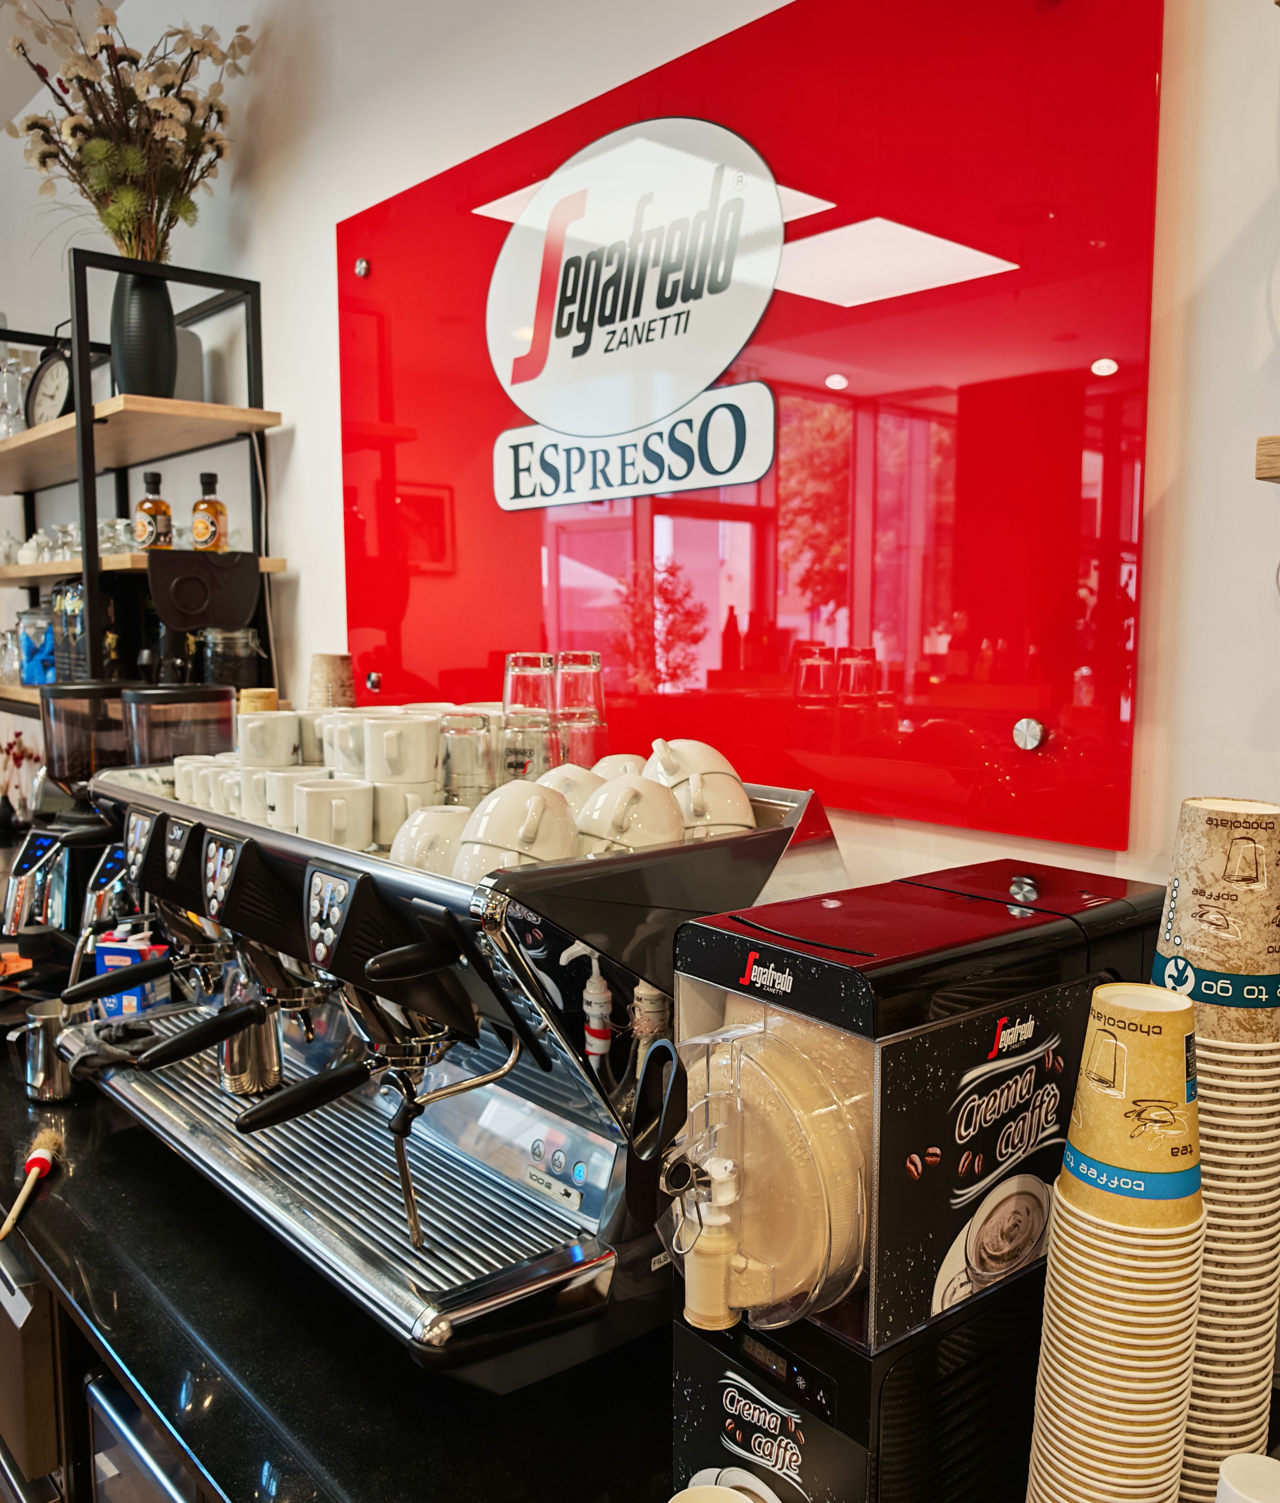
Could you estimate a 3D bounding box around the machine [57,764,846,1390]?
[{"bbox_3d":[-0.316,0.283,1.529,0.616,0.531,1.053,-5,7,-42],"label":"machine"}]

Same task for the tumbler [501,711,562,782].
[{"bbox_3d":[-0.129,-0.005,1.389,0.067,0.087,0.067,0,5,0],"label":"tumbler"}]

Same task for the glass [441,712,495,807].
[{"bbox_3d":[-0.194,0.004,1.337,0.066,0.093,0.066,0,5,0],"label":"glass"}]

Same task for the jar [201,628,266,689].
[{"bbox_3d":[-0.880,-0.196,2.561,0.130,0.142,0.118,0,5,-6],"label":"jar"}]

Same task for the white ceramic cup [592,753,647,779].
[{"bbox_3d":[-0.020,0.038,1.406,0.106,0.067,0.132,0,6,-1],"label":"white ceramic cup"}]

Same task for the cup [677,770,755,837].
[{"bbox_3d":[0.069,0.053,1.297,0.108,0.067,0.134,0,-4,3],"label":"cup"}]

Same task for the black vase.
[{"bbox_3d":[-1.045,-0.868,2.490,0.128,0.305,0.128,-6,8,-42],"label":"black vase"}]

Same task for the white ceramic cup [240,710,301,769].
[{"bbox_3d":[-0.528,-0.016,1.671,0.085,0.072,0.111,0,6,0],"label":"white ceramic cup"}]

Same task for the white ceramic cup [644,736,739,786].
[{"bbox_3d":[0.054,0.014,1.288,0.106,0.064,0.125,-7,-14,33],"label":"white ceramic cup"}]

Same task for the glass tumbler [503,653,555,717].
[{"bbox_3d":[-0.134,-0.075,1.428,0.064,0.087,0.064,-1,6,-5],"label":"glass tumbler"}]

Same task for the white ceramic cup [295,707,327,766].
[{"bbox_3d":[-0.471,-0.024,1.760,0.086,0.072,0.112,0,6,-3],"label":"white ceramic cup"}]

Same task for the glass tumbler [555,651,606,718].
[{"bbox_3d":[-0.074,-0.077,1.448,0.066,0.087,0.066,0,5,0],"label":"glass tumbler"}]

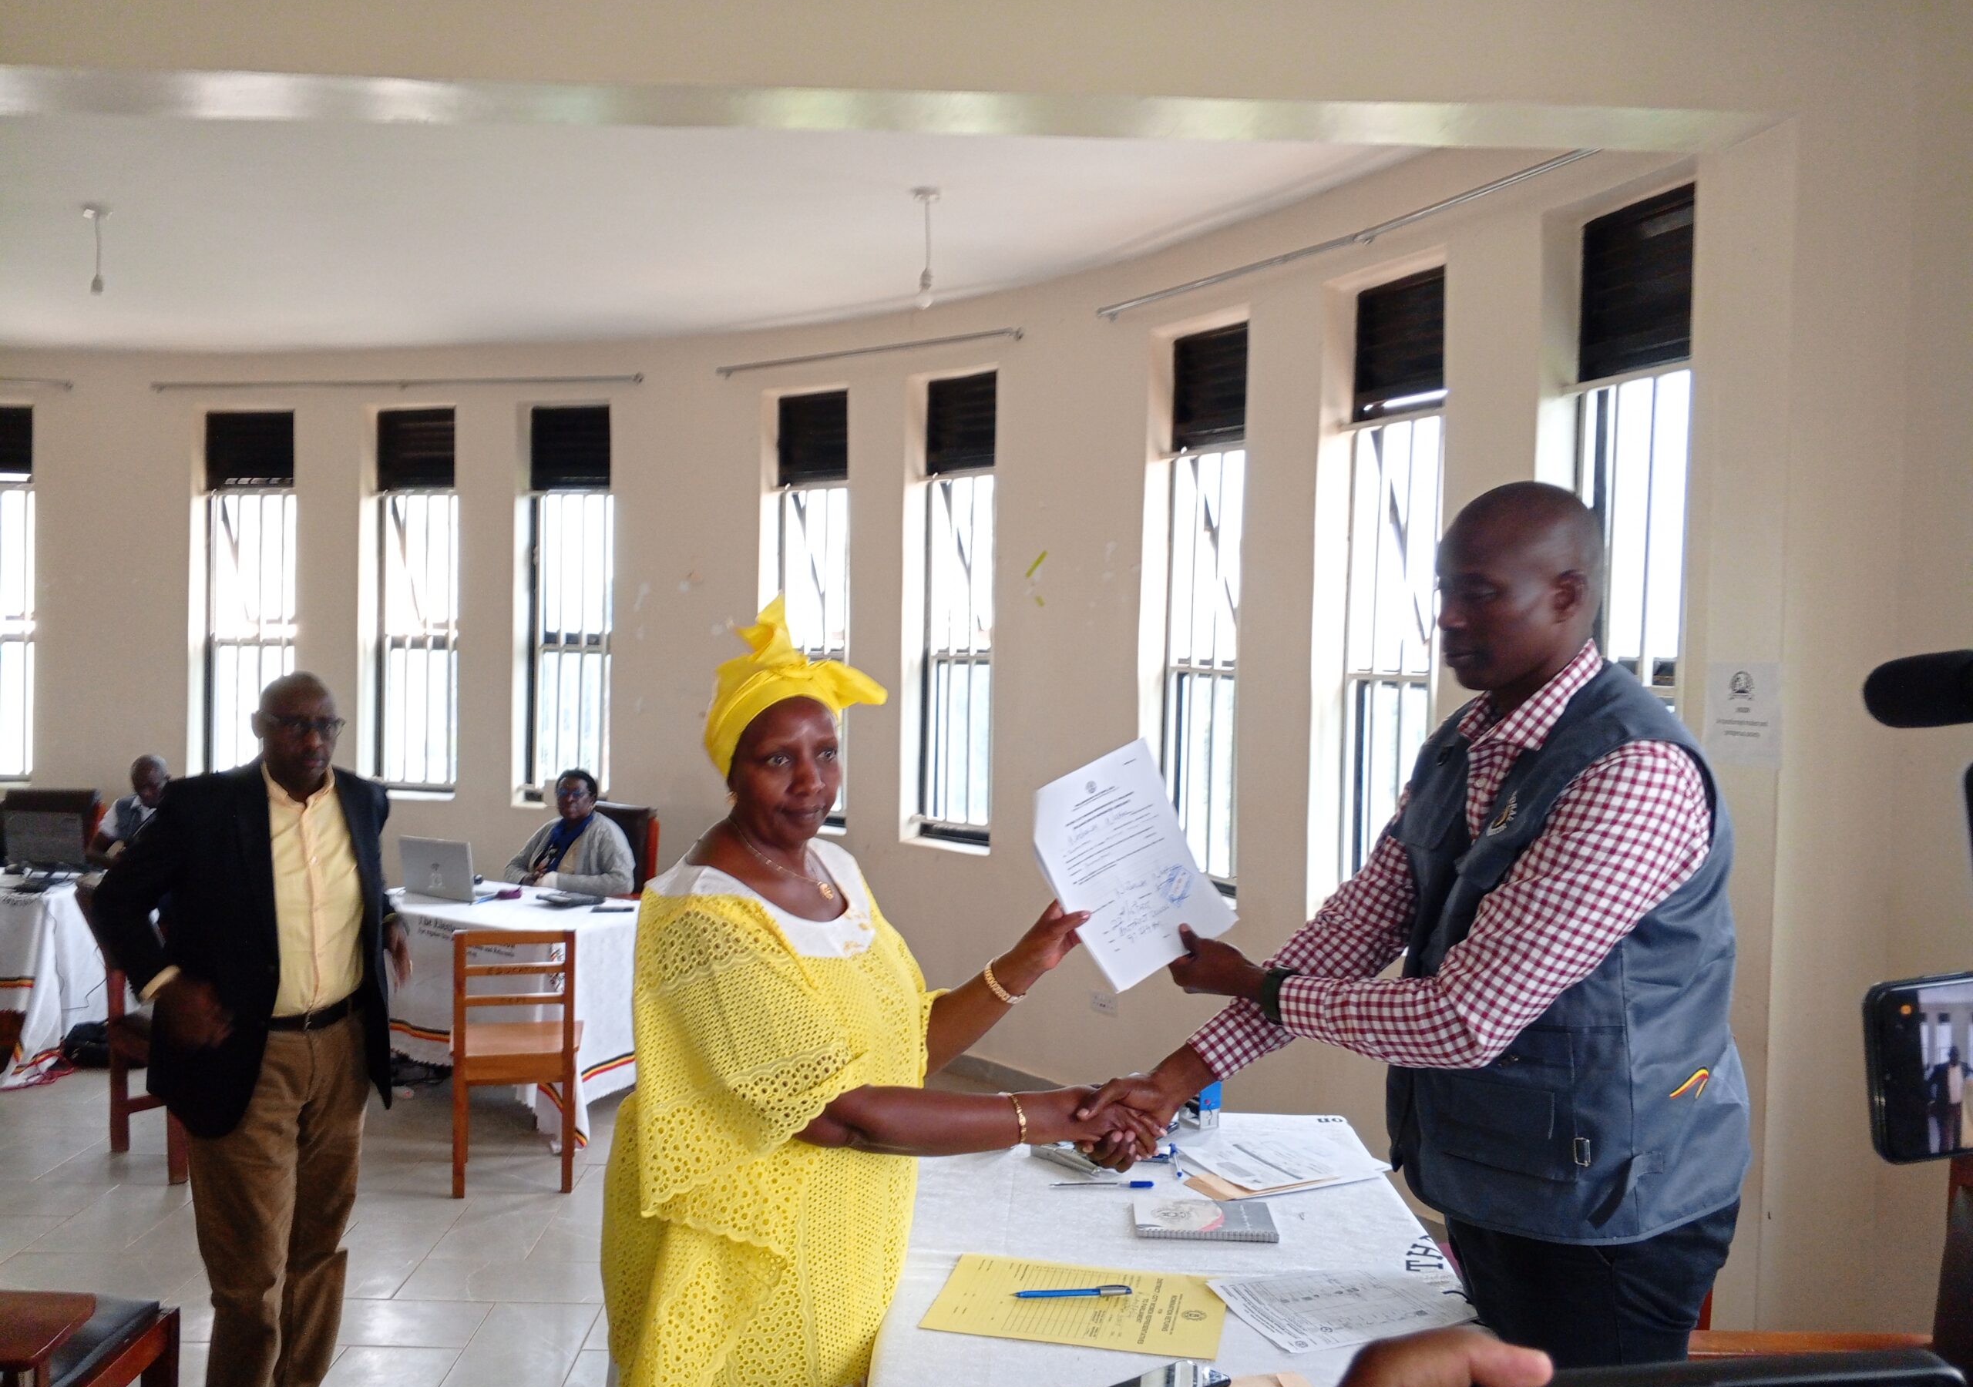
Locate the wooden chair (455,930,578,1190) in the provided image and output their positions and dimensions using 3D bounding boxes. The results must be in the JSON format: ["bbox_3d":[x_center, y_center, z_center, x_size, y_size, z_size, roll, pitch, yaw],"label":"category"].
[{"bbox_3d":[-1.491,1.134,4.942,0.410,0.830,0.420,1,1,-13],"label":"wooden chair"}]

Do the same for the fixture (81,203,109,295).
[{"bbox_3d":[-3.117,-1.552,5.380,0.095,0.315,0.095,1,1,0],"label":"fixture"}]

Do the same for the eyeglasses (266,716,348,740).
[{"bbox_3d":[-1.442,0.072,3.230,0.140,0.047,0.145,13,8,40],"label":"eyeglasses"}]

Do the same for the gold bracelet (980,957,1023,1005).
[{"bbox_3d":[0.026,0.396,2.120,0.012,0.067,0.060,-38,-2,25],"label":"gold bracelet"}]

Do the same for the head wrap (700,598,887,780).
[{"bbox_3d":[-0.268,-0.012,2.160,0.220,0.245,0.230,0,1,-37],"label":"head wrap"}]

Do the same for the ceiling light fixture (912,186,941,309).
[{"bbox_3d":[-0.193,-1.455,5.020,0.090,0.400,0.090,1,1,0],"label":"ceiling light fixture"}]

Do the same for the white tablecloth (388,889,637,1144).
[{"bbox_3d":[-1.731,1.131,5.592,1.250,0.720,0.740,2,1,30],"label":"white tablecloth"}]

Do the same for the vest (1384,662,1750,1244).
[{"bbox_3d":[0.700,0.293,1.890,0.380,0.670,0.470,1,1,-5],"label":"vest"}]

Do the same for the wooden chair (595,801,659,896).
[{"bbox_3d":[-1.748,0.987,6.239,0.600,1.060,0.640,2,1,30],"label":"wooden chair"}]

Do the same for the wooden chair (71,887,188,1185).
[{"bbox_3d":[-2.590,1.063,5.031,0.580,0.920,0.500,0,2,-42],"label":"wooden chair"}]

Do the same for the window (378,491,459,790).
[{"bbox_3d":[-2.915,-0.273,7.900,0.490,1.530,0.100,2,1,15],"label":"window"}]

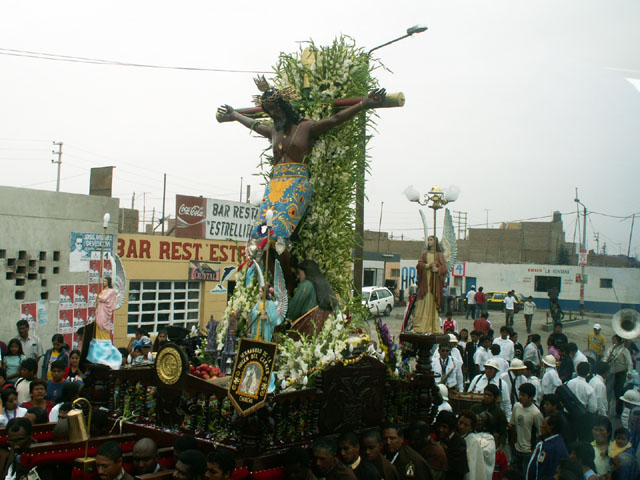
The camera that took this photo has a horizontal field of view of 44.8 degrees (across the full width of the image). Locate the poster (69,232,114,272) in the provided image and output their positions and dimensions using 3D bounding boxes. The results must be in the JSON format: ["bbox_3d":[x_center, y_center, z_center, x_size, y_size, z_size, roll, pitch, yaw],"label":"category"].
[{"bbox_3d":[-4.076,0.223,13.850,0.020,0.690,0.970,1,-1,34],"label":"poster"}]

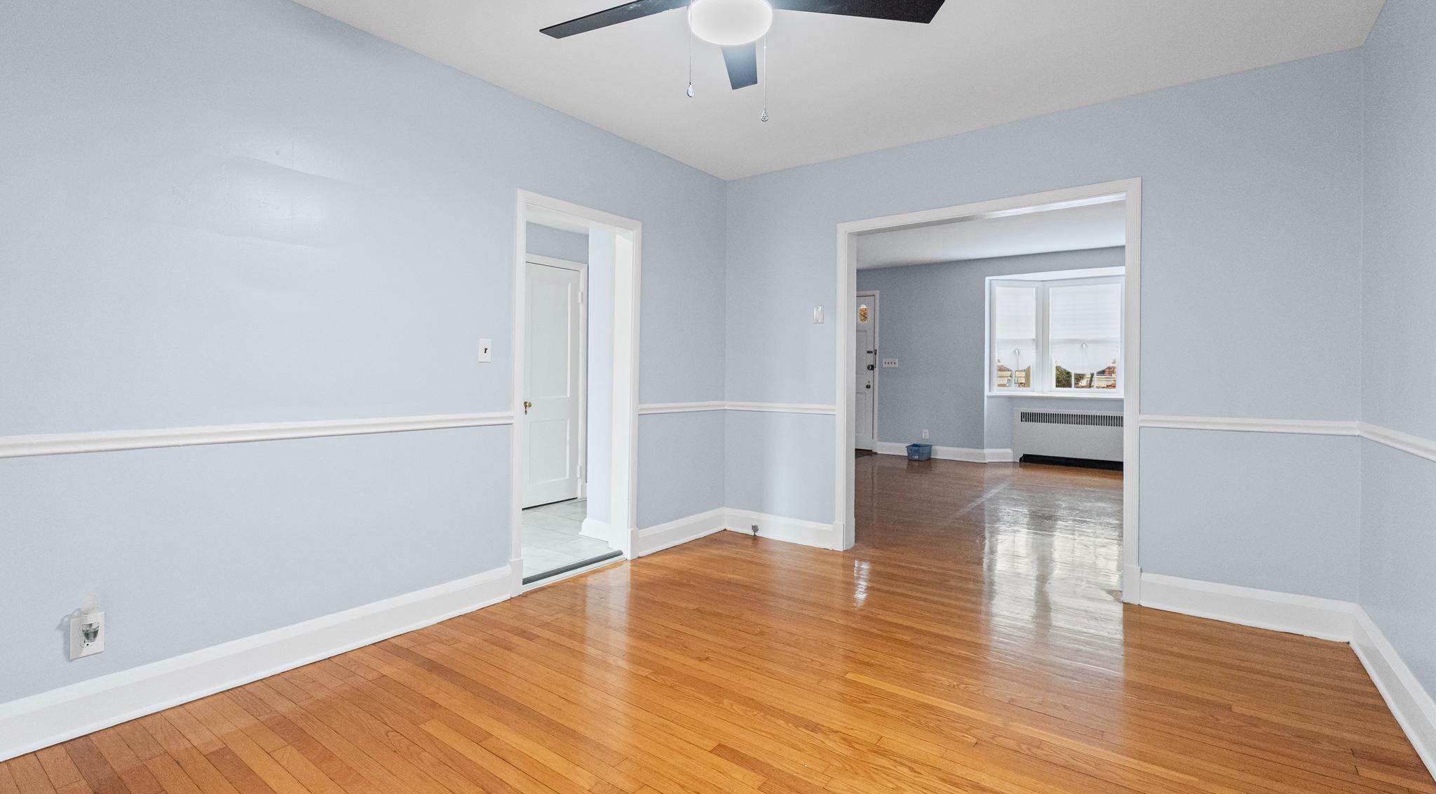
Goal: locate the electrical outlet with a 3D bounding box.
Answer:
[{"bbox_3d":[-1.982,0.752,2.007,0.022,0.125,0.076,1,2,37],"label":"electrical outlet"}]

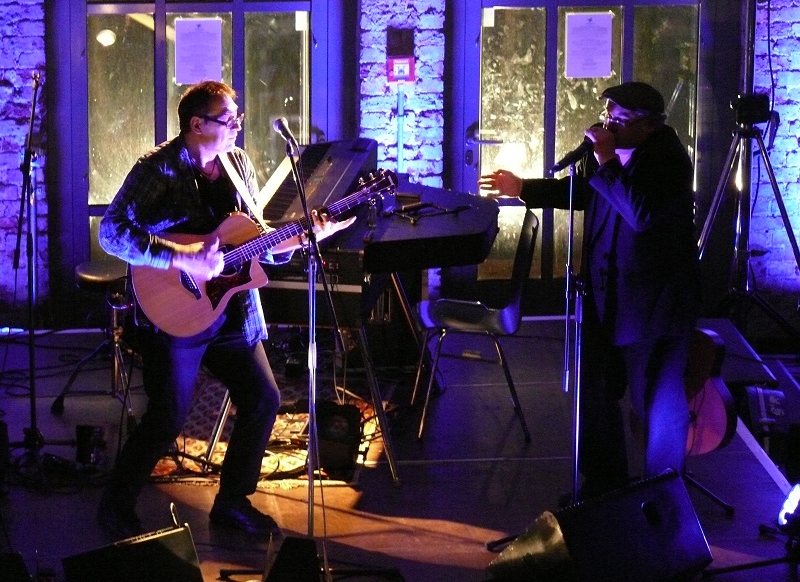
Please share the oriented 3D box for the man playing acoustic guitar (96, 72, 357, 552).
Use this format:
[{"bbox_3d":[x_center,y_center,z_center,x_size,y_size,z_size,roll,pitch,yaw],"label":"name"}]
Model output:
[{"bbox_3d":[-0.633,0.075,12.820,0.780,1.720,0.640,-9,17,-34],"label":"man playing acoustic guitar"}]

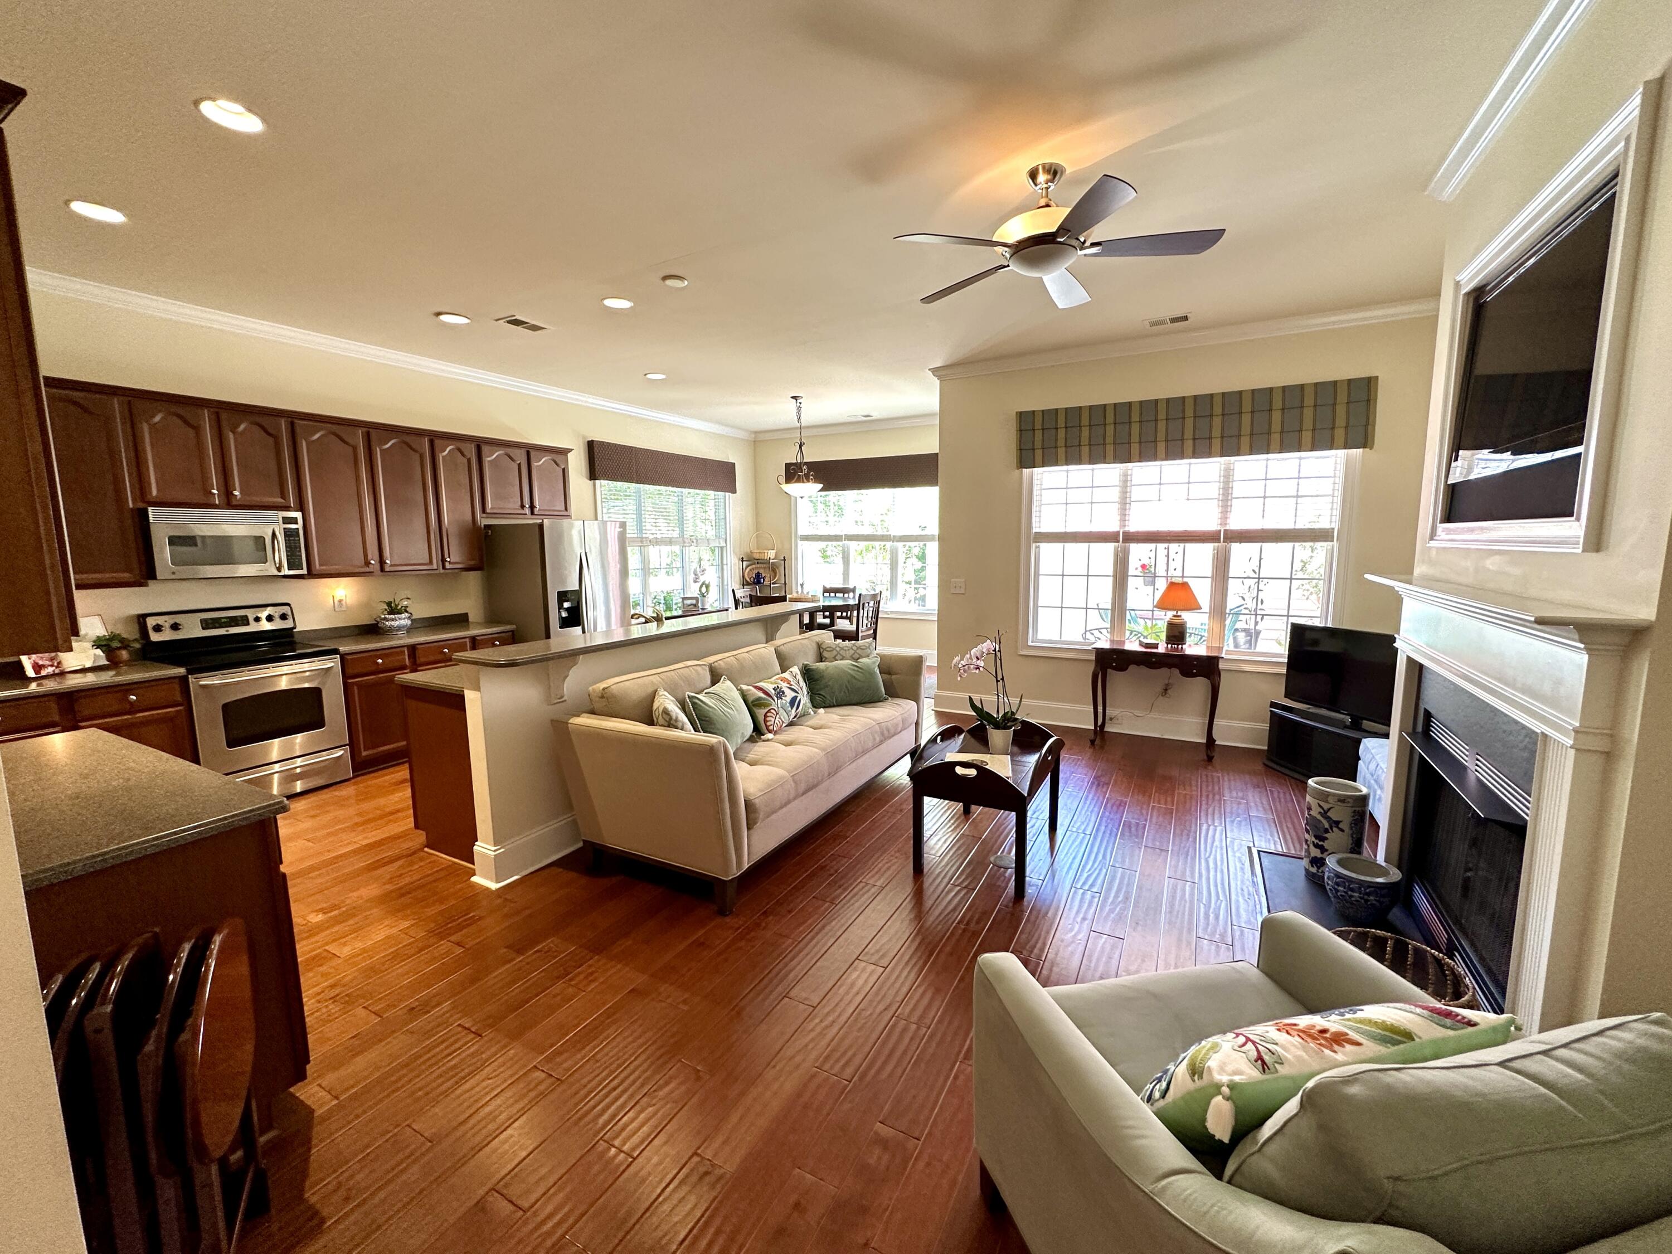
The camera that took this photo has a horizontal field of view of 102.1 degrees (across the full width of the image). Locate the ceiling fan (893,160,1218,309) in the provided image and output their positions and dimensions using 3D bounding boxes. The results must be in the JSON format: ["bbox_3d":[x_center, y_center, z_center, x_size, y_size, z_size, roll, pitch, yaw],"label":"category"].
[{"bbox_3d":[0.860,-1.662,2.814,1.280,0.410,1.280,4,8,29],"label":"ceiling fan"}]

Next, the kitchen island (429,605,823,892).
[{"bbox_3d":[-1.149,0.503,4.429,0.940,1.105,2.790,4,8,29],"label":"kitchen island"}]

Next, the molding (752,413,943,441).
[{"bbox_3d":[0.248,-2.521,8.547,3.150,0.100,0.085,4,8,29],"label":"molding"}]

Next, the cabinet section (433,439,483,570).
[{"bbox_3d":[-3.173,-0.980,5.528,0.320,1.043,0.384,4,8,29],"label":"cabinet section"}]

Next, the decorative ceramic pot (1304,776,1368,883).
[{"bbox_3d":[2.321,0.951,3.145,0.230,0.440,0.230,4,8,29],"label":"decorative ceramic pot"}]

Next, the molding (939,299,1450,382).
[{"bbox_3d":[2.417,-2.123,5.134,3.550,0.100,0.100,4,8,29],"label":"molding"}]

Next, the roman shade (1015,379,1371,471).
[{"bbox_3d":[2.578,-1.494,5.112,2.360,0.467,0.120,4,8,29],"label":"roman shade"}]

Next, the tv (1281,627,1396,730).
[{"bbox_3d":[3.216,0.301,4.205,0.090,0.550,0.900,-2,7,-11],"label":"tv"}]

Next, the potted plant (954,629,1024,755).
[{"bbox_3d":[0.822,0.353,3.667,0.350,0.660,0.280,0,7,0],"label":"potted plant"}]

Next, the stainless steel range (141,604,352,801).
[{"bbox_3d":[-3.723,0.498,4.313,0.705,1.190,0.761,4,8,29],"label":"stainless steel range"}]

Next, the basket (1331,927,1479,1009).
[{"bbox_3d":[1.796,1.187,2.197,0.400,0.250,0.400,4,8,29],"label":"basket"}]

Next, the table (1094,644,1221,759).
[{"bbox_3d":[2.449,0.543,5.195,0.890,0.765,0.510,4,8,29],"label":"table"}]

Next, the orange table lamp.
[{"bbox_3d":[2.546,-0.085,5.025,0.320,0.527,0.320,4,8,29],"label":"orange table lamp"}]

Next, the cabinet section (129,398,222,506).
[{"bbox_3d":[-3.986,-1.015,4.046,0.320,0.595,0.389,4,8,29],"label":"cabinet section"}]

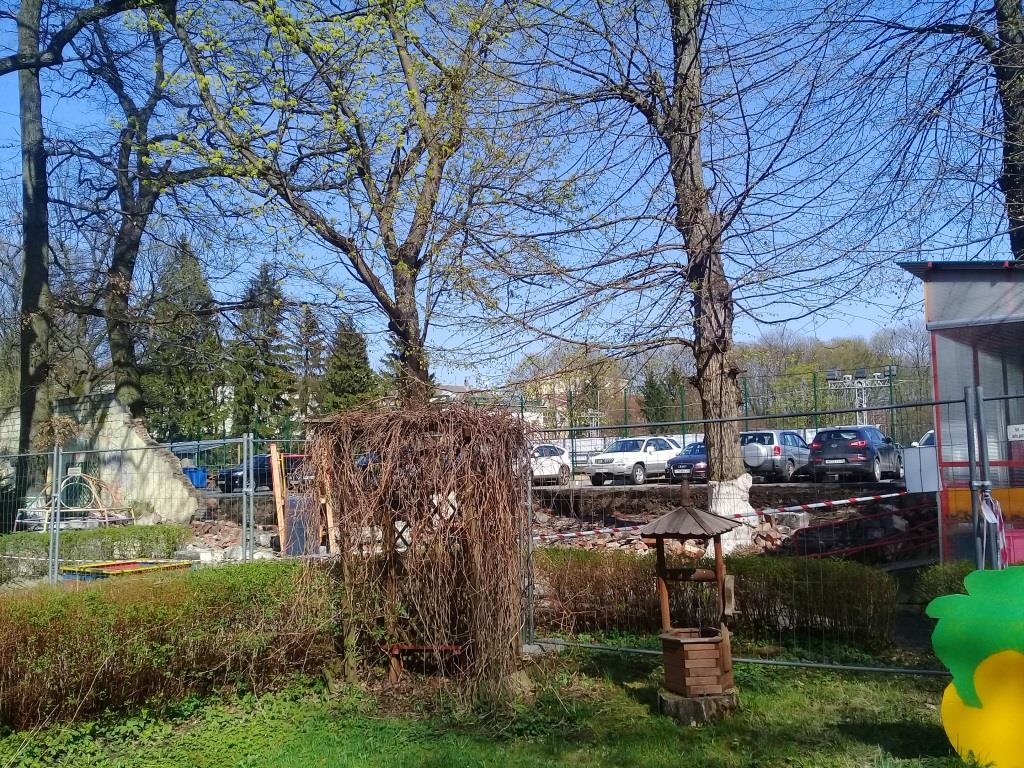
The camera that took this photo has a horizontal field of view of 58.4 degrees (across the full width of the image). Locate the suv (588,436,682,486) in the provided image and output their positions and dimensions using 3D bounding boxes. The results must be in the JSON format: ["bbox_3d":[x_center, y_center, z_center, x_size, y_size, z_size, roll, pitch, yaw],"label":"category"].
[{"bbox_3d":[4.513,2.741,32.882,1.820,1.670,4.570,-4,-6,31],"label":"suv"}]

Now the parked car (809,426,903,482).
[{"bbox_3d":[10.596,2.125,27.710,1.855,1.640,4.440,-4,-6,36],"label":"parked car"}]

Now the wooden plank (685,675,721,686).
[{"bbox_3d":[1.192,1.867,5.765,0.201,0.056,0.030,-2,-5,2],"label":"wooden plank"}]

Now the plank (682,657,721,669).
[{"bbox_3d":[1.187,1.756,5.765,0.201,0.056,0.030,-2,-5,2],"label":"plank"}]

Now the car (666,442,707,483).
[{"bbox_3d":[6.963,2.732,32.278,1.800,1.460,4.300,-4,-6,32],"label":"car"}]

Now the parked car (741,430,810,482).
[{"bbox_3d":[8.900,2.465,31.296,1.735,1.690,4.200,-4,-6,31],"label":"parked car"}]

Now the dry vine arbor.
[{"bbox_3d":[-0.675,1.234,7.068,1.580,2.050,1.200,-1,-5,3],"label":"dry vine arbor"}]

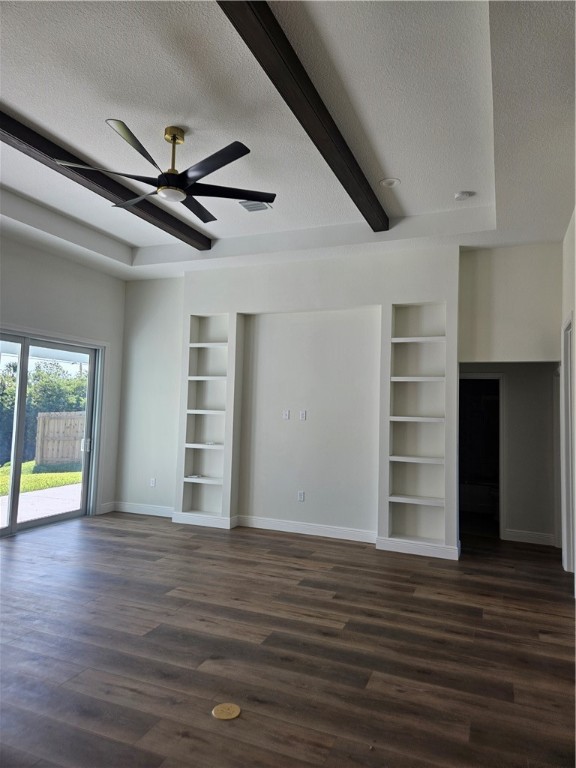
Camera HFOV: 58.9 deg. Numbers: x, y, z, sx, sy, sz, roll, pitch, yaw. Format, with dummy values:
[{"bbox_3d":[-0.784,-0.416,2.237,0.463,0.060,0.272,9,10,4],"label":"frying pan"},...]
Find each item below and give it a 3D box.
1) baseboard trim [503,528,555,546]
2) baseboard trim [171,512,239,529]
[{"bbox_3d":[3.013,1.919,6.383,0.570,0.135,0.020,0,-3,23],"label":"baseboard trim"},{"bbox_3d":[-1.117,1.833,6.918,0.900,0.140,0.200,0,-3,23],"label":"baseboard trim"}]

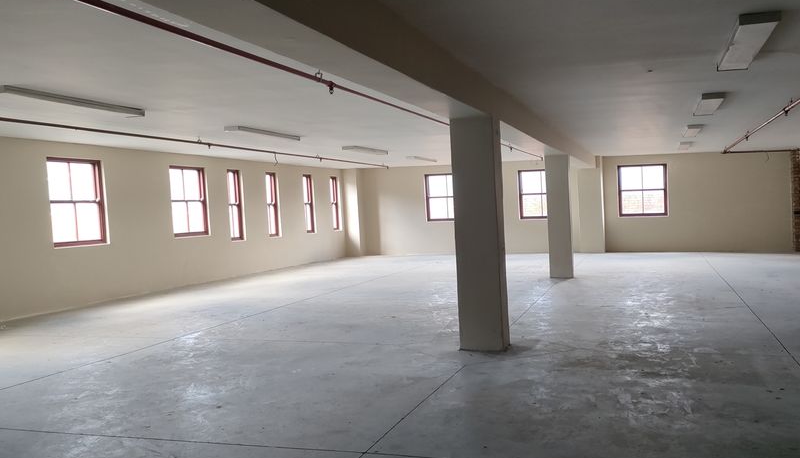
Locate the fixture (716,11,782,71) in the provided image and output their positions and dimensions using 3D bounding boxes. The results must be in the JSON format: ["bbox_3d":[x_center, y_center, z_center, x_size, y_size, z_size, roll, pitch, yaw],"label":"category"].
[{"bbox_3d":[2.805,-1.491,5.083,0.254,0.082,1.645,-1,2,22],"label":"fixture"}]

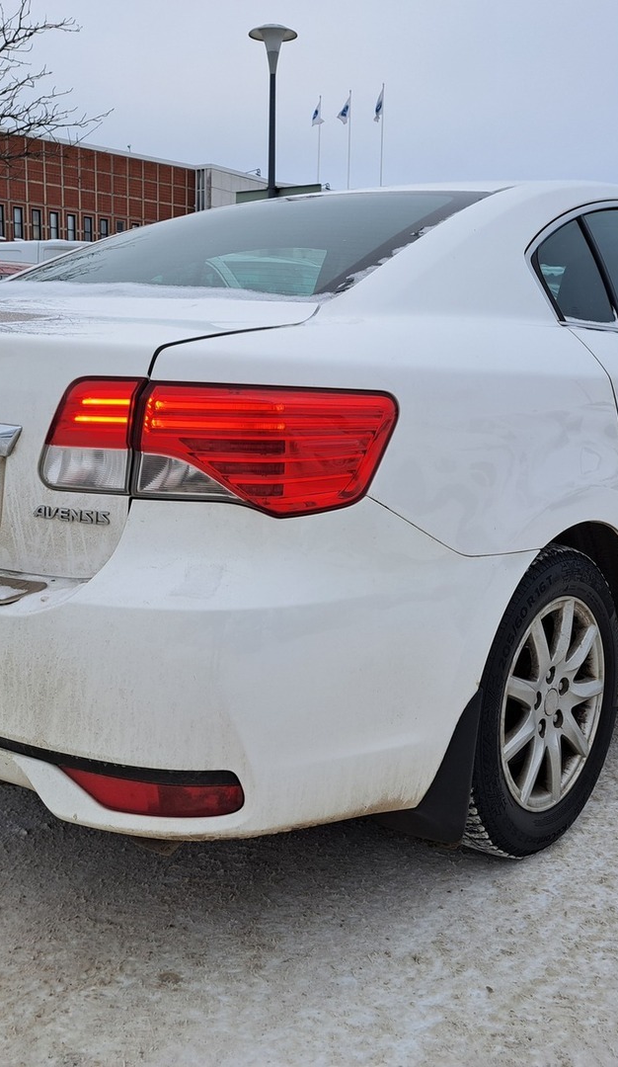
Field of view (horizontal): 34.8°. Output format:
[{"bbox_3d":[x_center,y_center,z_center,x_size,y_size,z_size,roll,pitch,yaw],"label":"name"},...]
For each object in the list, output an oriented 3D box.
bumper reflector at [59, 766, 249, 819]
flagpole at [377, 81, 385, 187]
[{"bbox_3d":[-0.233,0.363,1.428,0.285,0.068,0.050,5,12,21],"label":"bumper reflector"},{"bbox_3d":[2.771,-12.030,38.972,0.100,10.800,0.100,2,10,3],"label":"flagpole"}]

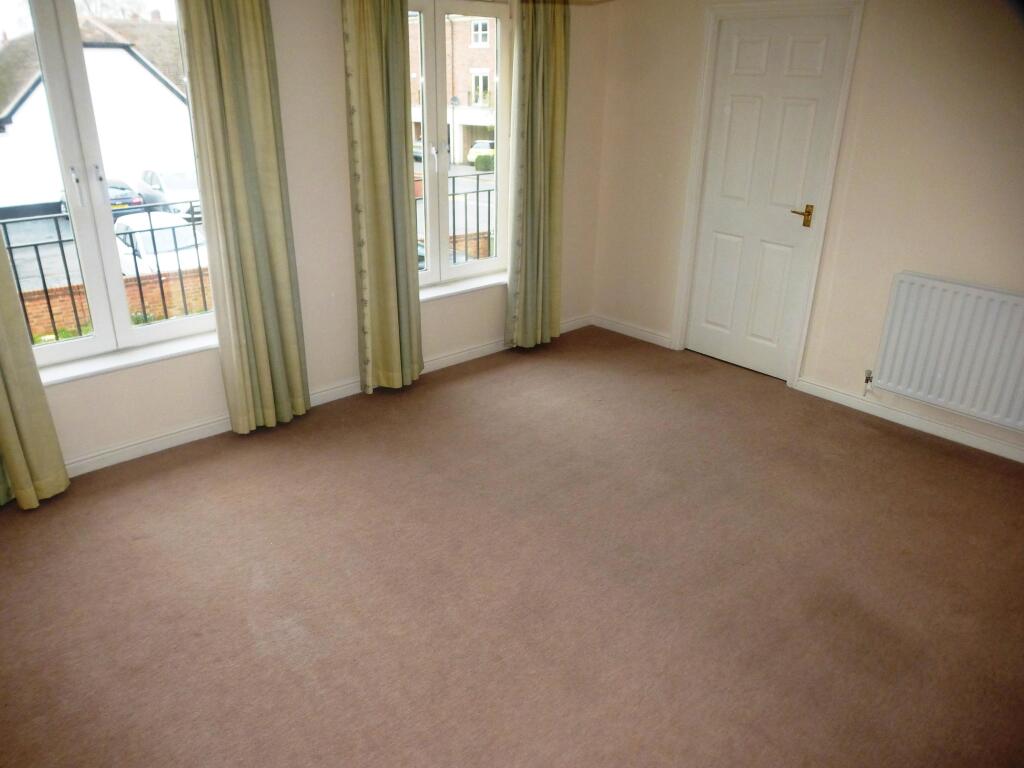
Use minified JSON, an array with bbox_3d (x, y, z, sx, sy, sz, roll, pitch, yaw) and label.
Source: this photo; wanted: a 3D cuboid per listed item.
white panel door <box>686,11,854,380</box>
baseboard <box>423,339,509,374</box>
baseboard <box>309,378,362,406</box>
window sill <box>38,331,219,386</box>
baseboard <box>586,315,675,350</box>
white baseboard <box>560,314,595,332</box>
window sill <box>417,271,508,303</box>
[{"bbox_3d":[1.446,-1.032,4.263,0.040,1.981,0.762,-19,30,-40],"label":"white panel door"},{"bbox_3d":[-0.284,-0.186,4.637,0.750,0.087,0.020,-19,30,-40],"label":"baseboard"},{"bbox_3d":[-0.968,0.041,4.045,0.360,0.087,0.020,-19,30,-40],"label":"baseboard"},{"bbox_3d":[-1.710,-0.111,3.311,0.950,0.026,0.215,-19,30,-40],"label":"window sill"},{"bbox_3d":[0.835,-0.369,5.148,0.020,0.087,0.710,-19,30,-40],"label":"baseboard"},{"bbox_3d":[0.454,-0.427,5.268,0.345,0.087,0.020,-19,30,-40],"label":"white baseboard"},{"bbox_3d":[-0.337,-0.588,4.551,0.980,0.026,0.235,-19,30,-40],"label":"window sill"}]

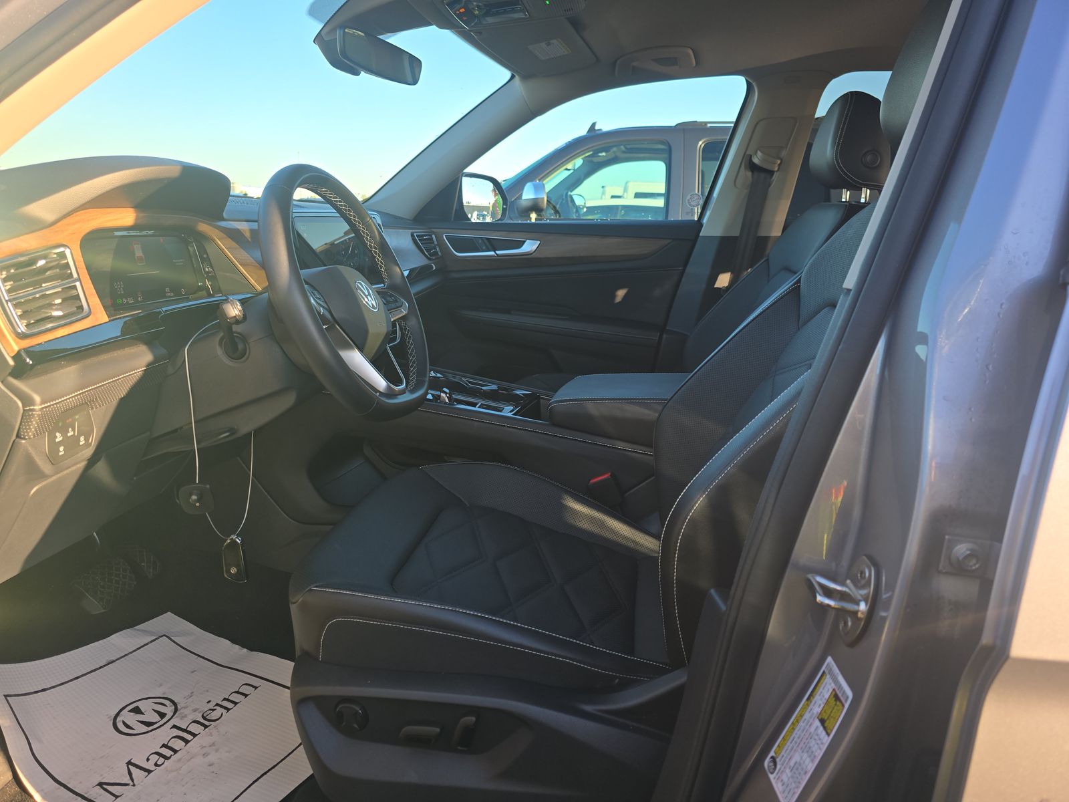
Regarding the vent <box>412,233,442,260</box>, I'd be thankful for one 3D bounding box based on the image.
[{"bbox_3d":[-0.301,-0.443,2.028,0.040,0.078,0.125,-8,13,12],"label":"vent"}]

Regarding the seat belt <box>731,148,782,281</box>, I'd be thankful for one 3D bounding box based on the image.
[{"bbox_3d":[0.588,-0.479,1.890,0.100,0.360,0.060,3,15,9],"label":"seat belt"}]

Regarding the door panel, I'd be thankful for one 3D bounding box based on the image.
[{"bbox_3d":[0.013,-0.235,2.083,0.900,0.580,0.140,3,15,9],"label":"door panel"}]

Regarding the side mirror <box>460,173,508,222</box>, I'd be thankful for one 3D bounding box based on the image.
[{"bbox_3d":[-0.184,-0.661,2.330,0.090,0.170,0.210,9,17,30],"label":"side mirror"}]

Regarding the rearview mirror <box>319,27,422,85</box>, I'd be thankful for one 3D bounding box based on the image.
[{"bbox_3d":[-0.288,-0.616,1.281,0.050,0.058,0.235,9,17,28],"label":"rearview mirror"}]

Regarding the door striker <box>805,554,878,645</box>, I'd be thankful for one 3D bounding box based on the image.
[{"bbox_3d":[0.219,0.139,0.503,0.042,0.068,0.036,3,15,9],"label":"door striker"}]

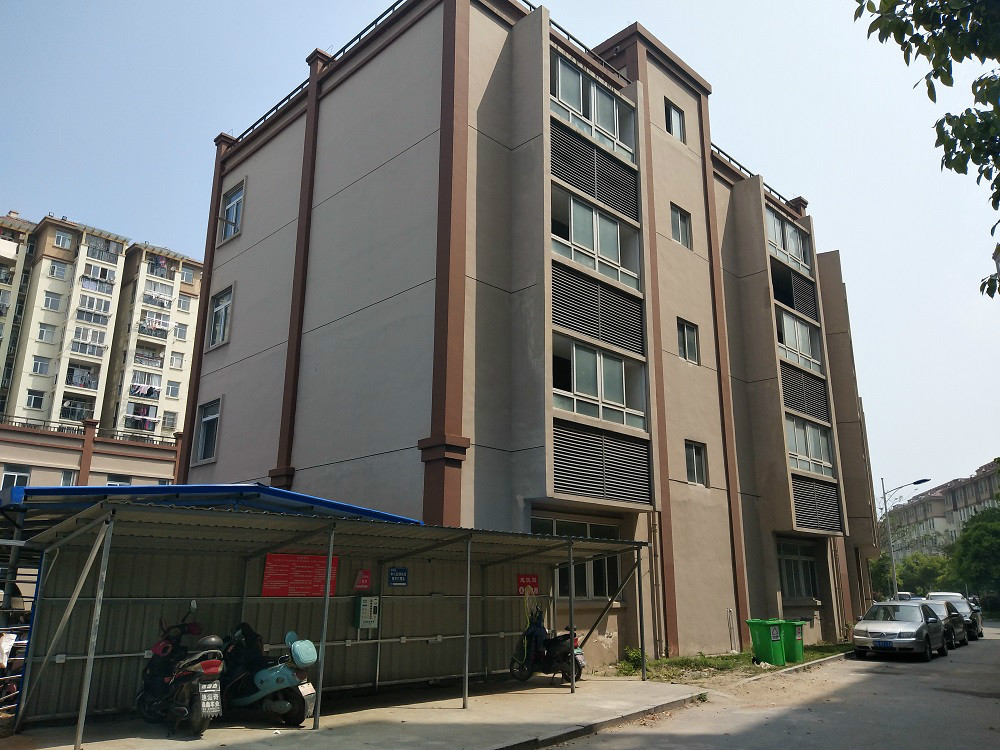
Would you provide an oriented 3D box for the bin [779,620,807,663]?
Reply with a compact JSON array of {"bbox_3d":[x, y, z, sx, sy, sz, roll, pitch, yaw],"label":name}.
[{"bbox_3d":[7.050,6.440,18.200,0.540,0.990,0.680,15,-21,-42],"label":"bin"}]

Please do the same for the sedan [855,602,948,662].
[{"bbox_3d":[11.054,7.008,20.760,1.740,1.450,4.400,-11,-20,36],"label":"sedan"}]

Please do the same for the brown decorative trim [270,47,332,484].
[{"bbox_3d":[-5.188,-2.230,19.690,0.420,14.500,0.650,15,-22,-43],"label":"brown decorative trim"}]

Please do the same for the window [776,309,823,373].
[{"bbox_3d":[9.952,-1.119,24.976,3.450,1.800,0.150,15,-22,-43],"label":"window"}]

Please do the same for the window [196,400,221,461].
[{"bbox_3d":[-8.540,1.704,22.233,0.150,1.800,1.450,15,-22,-43],"label":"window"}]

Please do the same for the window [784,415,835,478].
[{"bbox_3d":[9.857,2.315,24.008,0.130,1.738,3.646,-15,-22,43],"label":"window"}]

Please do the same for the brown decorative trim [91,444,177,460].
[{"bbox_3d":[-19.007,4.229,39.312,0.140,0.180,4.171,-15,-22,43],"label":"brown decorative trim"}]

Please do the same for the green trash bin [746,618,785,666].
[{"bbox_3d":[6.200,6.160,17.300,0.550,1.000,0.690,12,-19,-34],"label":"green trash bin"}]

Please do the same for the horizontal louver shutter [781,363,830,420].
[{"bbox_3d":[9.899,0.584,24.467,0.120,1.558,3.689,-15,-22,43],"label":"horizontal louver shutter"}]

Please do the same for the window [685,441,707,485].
[{"bbox_3d":[5.354,2.440,20.635,0.140,1.198,1.113,-15,-22,43],"label":"window"}]

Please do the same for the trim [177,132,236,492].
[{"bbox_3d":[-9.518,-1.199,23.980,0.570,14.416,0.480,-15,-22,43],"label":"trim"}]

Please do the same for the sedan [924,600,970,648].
[{"bbox_3d":[13.979,8.115,24.608,1.770,1.460,4.500,-12,-20,37],"label":"sedan"}]

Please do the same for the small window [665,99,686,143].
[{"bbox_3d":[5.441,-7.917,23.587,0.140,1.230,1.134,-15,-22,43],"label":"small window"}]

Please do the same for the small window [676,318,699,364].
[{"bbox_3d":[5.399,-0.942,21.555,1.100,1.190,0.130,15,-22,-43],"label":"small window"}]

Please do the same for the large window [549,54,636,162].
[{"bbox_3d":[2.315,-6.569,18.588,3.420,1.780,0.150,15,-22,-43],"label":"large window"}]

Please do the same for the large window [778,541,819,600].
[{"bbox_3d":[9.179,5.972,23.024,2.680,1.650,0.150,15,-22,-43],"label":"large window"}]

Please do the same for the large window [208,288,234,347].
[{"bbox_3d":[-8.639,-1.740,23.331,1.505,1.738,0.140,-15,-22,43],"label":"large window"}]

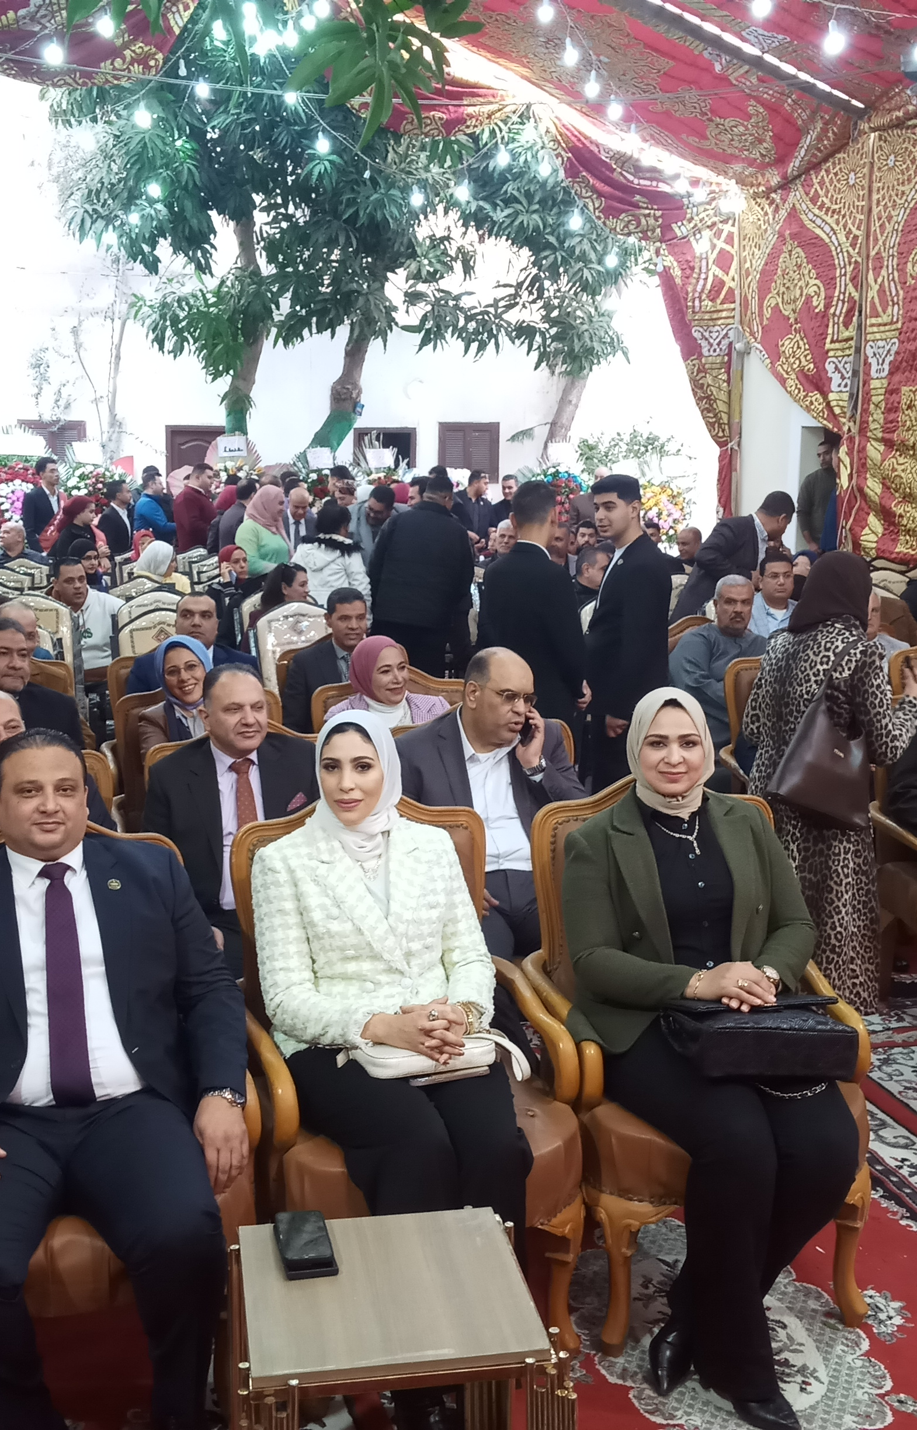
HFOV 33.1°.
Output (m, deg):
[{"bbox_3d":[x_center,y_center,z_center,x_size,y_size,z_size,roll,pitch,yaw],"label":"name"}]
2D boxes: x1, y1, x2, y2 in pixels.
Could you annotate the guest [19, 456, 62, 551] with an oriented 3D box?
[{"bbox_3d":[-3.453,-1.217,12.875,0.330,1.810,0.500,4,10,25],"label":"guest"}]

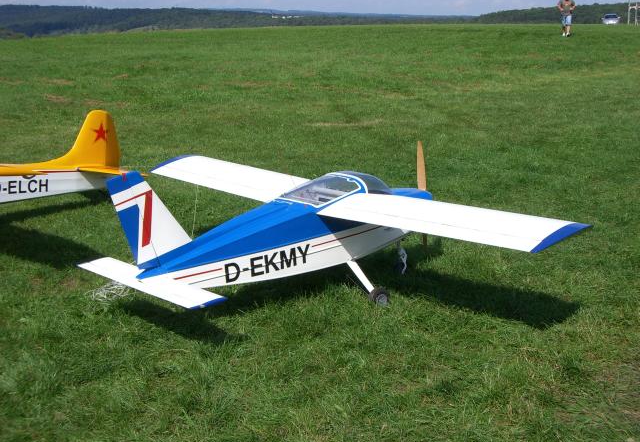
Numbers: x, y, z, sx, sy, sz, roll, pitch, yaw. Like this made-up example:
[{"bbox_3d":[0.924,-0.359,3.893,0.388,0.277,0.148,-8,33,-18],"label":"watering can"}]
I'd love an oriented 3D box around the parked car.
[{"bbox_3d":[30.934,-21.233,108.068,1.800,1.500,4.300,3,12,15],"label":"parked car"}]

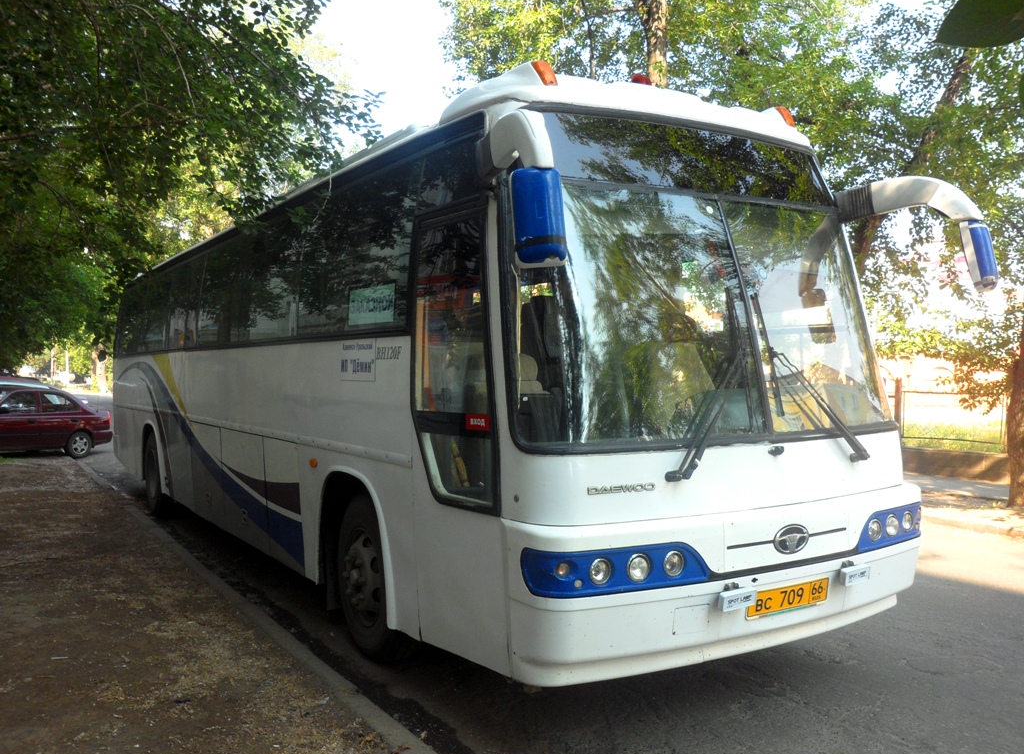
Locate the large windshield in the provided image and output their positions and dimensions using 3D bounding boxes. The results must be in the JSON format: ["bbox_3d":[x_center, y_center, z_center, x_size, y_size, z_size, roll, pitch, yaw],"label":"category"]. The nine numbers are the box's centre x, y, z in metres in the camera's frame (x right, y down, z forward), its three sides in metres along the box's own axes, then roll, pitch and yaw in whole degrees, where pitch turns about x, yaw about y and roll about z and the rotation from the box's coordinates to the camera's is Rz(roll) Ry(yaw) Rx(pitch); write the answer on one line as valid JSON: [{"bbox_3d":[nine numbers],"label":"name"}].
[{"bbox_3d":[1.029,-0.453,4.778,2.300,1.600,0.360,-2,-13,-31],"label":"large windshield"}]

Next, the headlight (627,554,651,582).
[{"bbox_3d":[0.532,0.811,4.039,0.120,0.120,0.060,-2,1,-31],"label":"headlight"}]

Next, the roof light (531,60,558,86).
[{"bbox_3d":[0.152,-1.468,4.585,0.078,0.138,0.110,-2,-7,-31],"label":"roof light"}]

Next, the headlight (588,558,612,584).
[{"bbox_3d":[0.364,0.816,3.981,0.115,0.115,0.060,-2,1,-31],"label":"headlight"}]

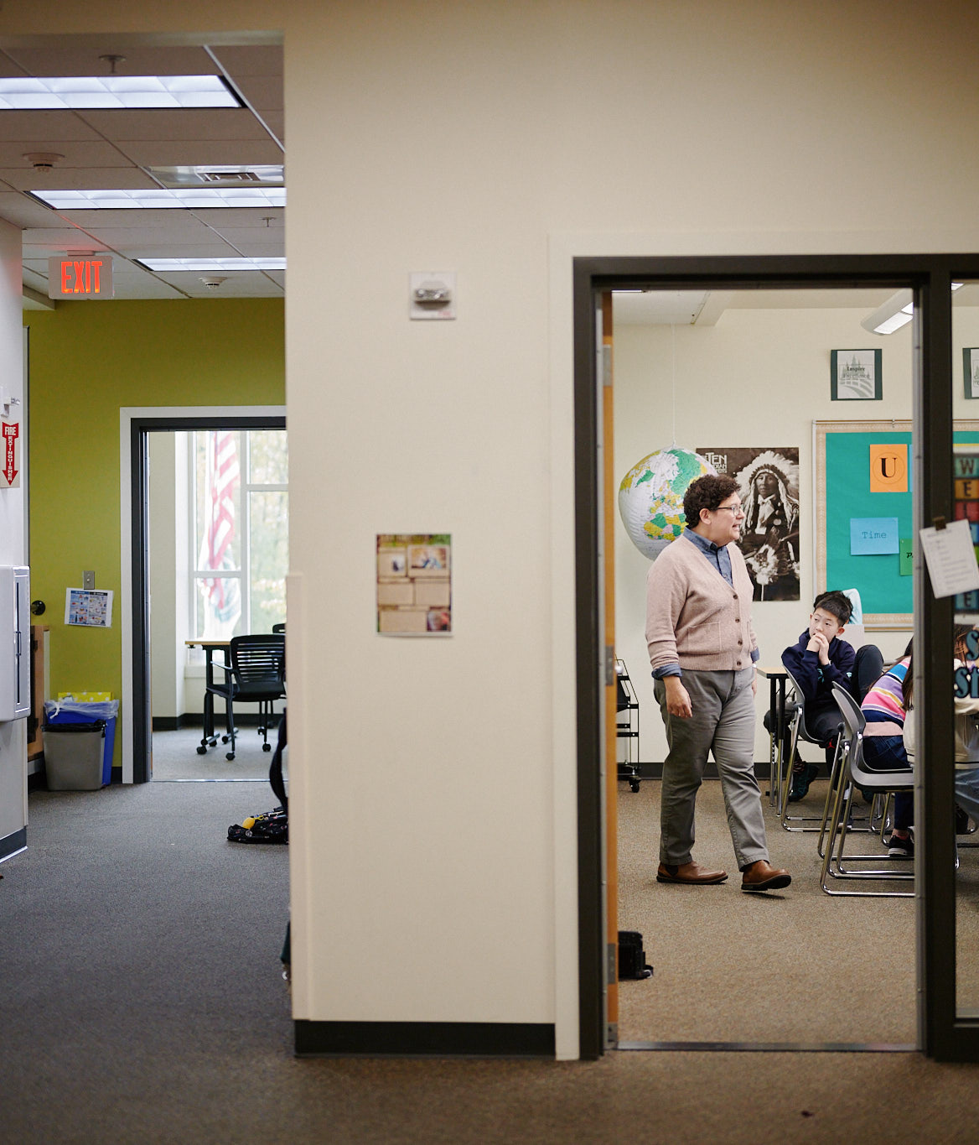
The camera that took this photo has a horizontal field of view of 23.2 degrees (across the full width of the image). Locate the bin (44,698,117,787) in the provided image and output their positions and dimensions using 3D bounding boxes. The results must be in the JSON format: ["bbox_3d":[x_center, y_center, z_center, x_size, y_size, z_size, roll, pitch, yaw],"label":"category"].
[{"bbox_3d":[-2.374,1.006,13.992,0.410,0.500,0.280,0,1,2],"label":"bin"}]

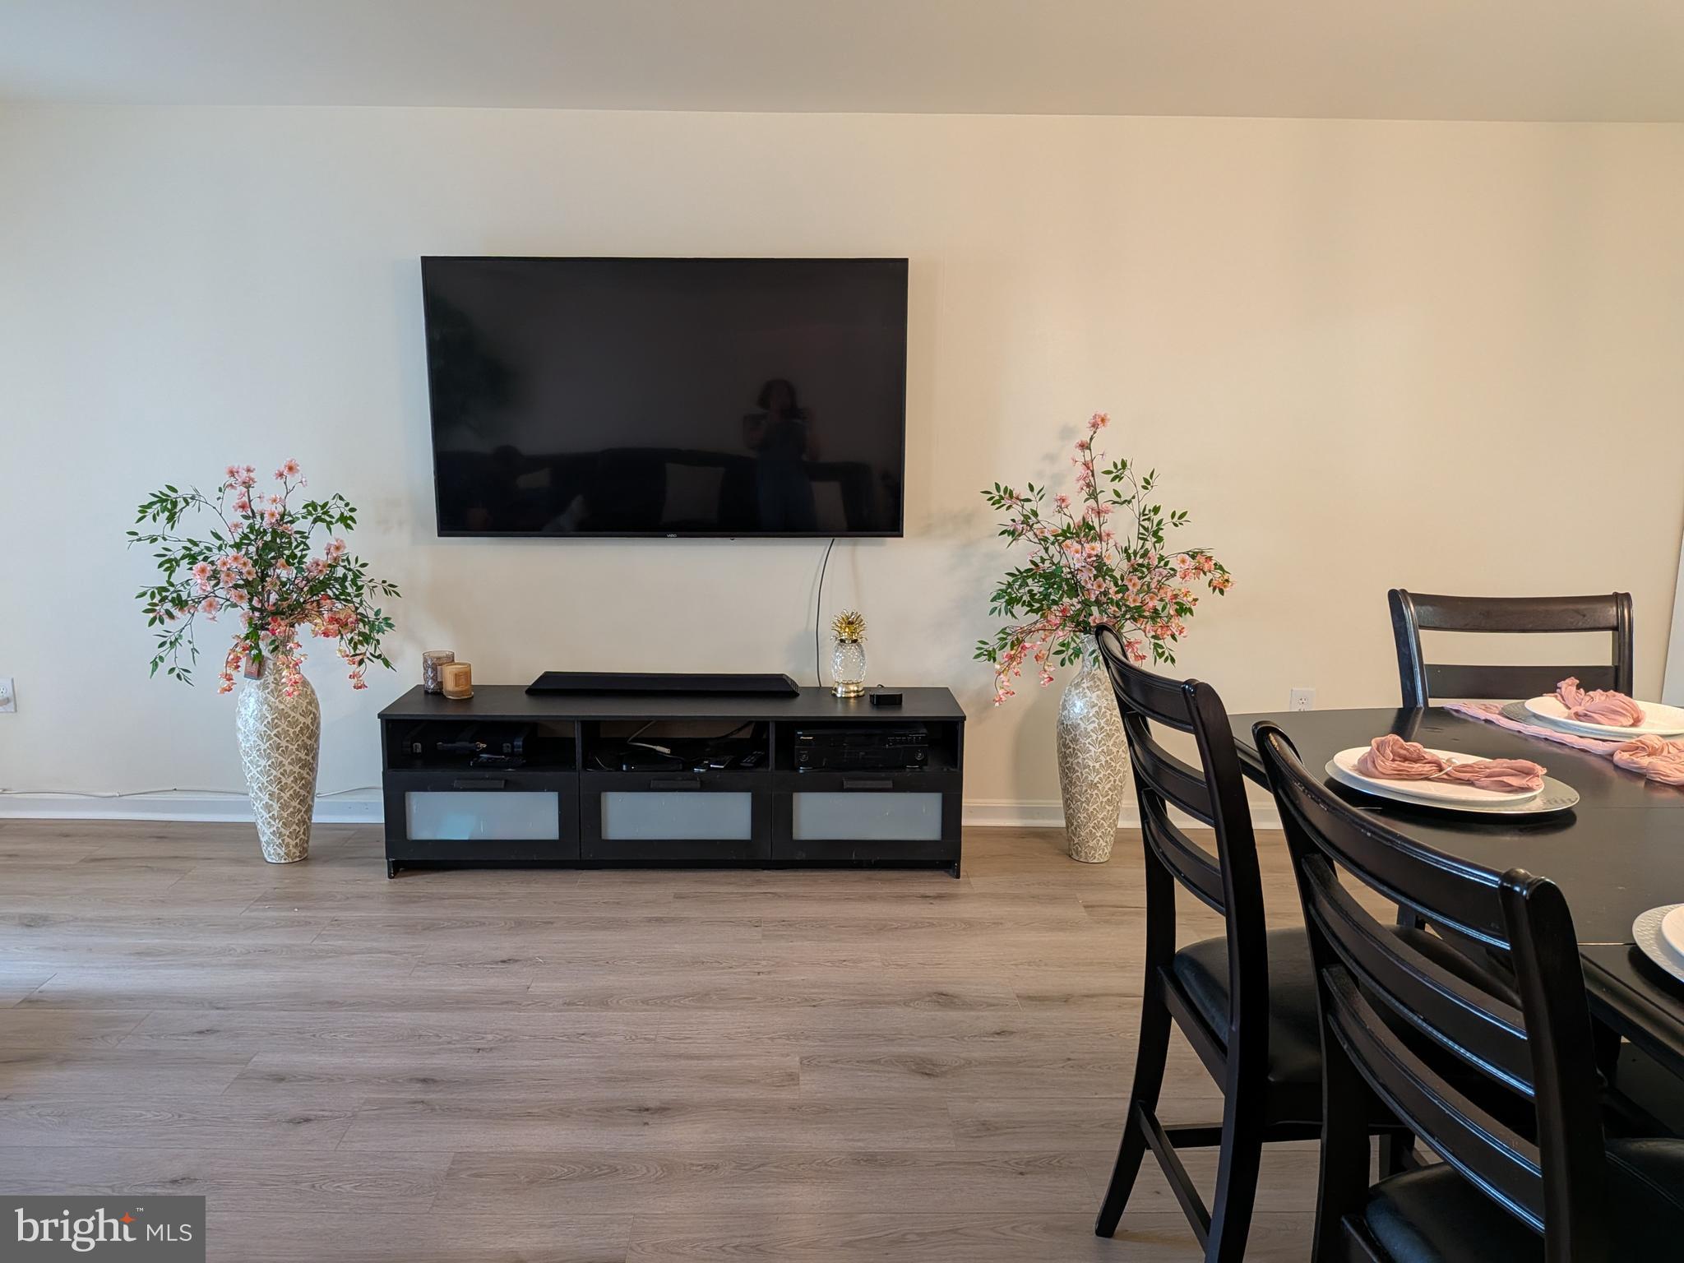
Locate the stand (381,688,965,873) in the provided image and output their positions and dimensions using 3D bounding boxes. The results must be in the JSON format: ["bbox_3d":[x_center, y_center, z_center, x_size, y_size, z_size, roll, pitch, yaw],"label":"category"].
[{"bbox_3d":[-0.525,0.483,3.827,1.800,0.530,0.410,0,9,-2],"label":"stand"}]

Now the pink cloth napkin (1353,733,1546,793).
[{"bbox_3d":[0.838,0.178,1.630,0.230,0.052,0.095,4,10,18],"label":"pink cloth napkin"}]

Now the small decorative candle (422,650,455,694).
[{"bbox_3d":[-1.343,0.138,3.869,0.095,0.122,0.095,1,9,0],"label":"small decorative candle"}]

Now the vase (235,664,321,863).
[{"bbox_3d":[-1.821,0.376,3.753,0.240,0.740,0.240,1,9,0],"label":"vase"}]

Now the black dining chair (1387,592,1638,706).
[{"bbox_3d":[1.384,0.496,2.192,0.470,1.070,0.570,0,9,-2],"label":"black dining chair"}]

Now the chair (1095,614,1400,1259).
[{"bbox_3d":[0.694,0.559,1.762,0.570,1.070,0.470,0,9,-4],"label":"chair"}]

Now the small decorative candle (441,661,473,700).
[{"bbox_3d":[-1.252,0.160,3.791,0.095,0.105,0.095,1,9,0],"label":"small decorative candle"}]

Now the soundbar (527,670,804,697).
[{"bbox_3d":[-0.586,0.174,3.890,0.900,0.060,0.110,0,9,-1],"label":"soundbar"}]

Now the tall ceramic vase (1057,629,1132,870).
[{"bbox_3d":[0.832,0.383,3.829,0.235,0.755,0.235,1,9,0],"label":"tall ceramic vase"}]

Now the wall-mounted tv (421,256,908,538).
[{"bbox_3d":[-0.568,-0.767,3.884,1.565,0.905,0.075,0,11,-2],"label":"wall-mounted tv"}]

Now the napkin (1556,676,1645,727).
[{"bbox_3d":[1.299,0.120,2.003,0.105,0.060,0.160,-3,10,-19],"label":"napkin"}]

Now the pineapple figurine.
[{"bbox_3d":[0.026,0.077,3.859,0.125,0.274,0.125,1,9,0],"label":"pineapple figurine"}]

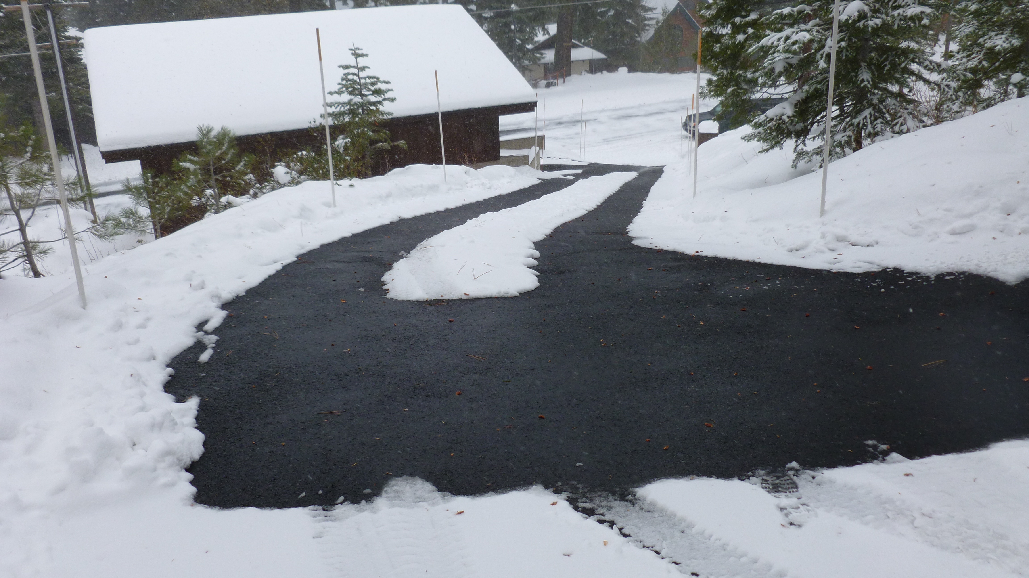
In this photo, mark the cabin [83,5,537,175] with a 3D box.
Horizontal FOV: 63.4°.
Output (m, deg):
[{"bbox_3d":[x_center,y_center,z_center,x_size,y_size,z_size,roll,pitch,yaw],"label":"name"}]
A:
[{"bbox_3d":[-6.072,-5.252,23.666,10.297,4.746,9.490,-11,22,-22],"label":"cabin"}]

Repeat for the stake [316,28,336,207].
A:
[{"bbox_3d":[-2.227,-1.992,9.871,0.040,2.100,0.040,-5,21,-12],"label":"stake"}]

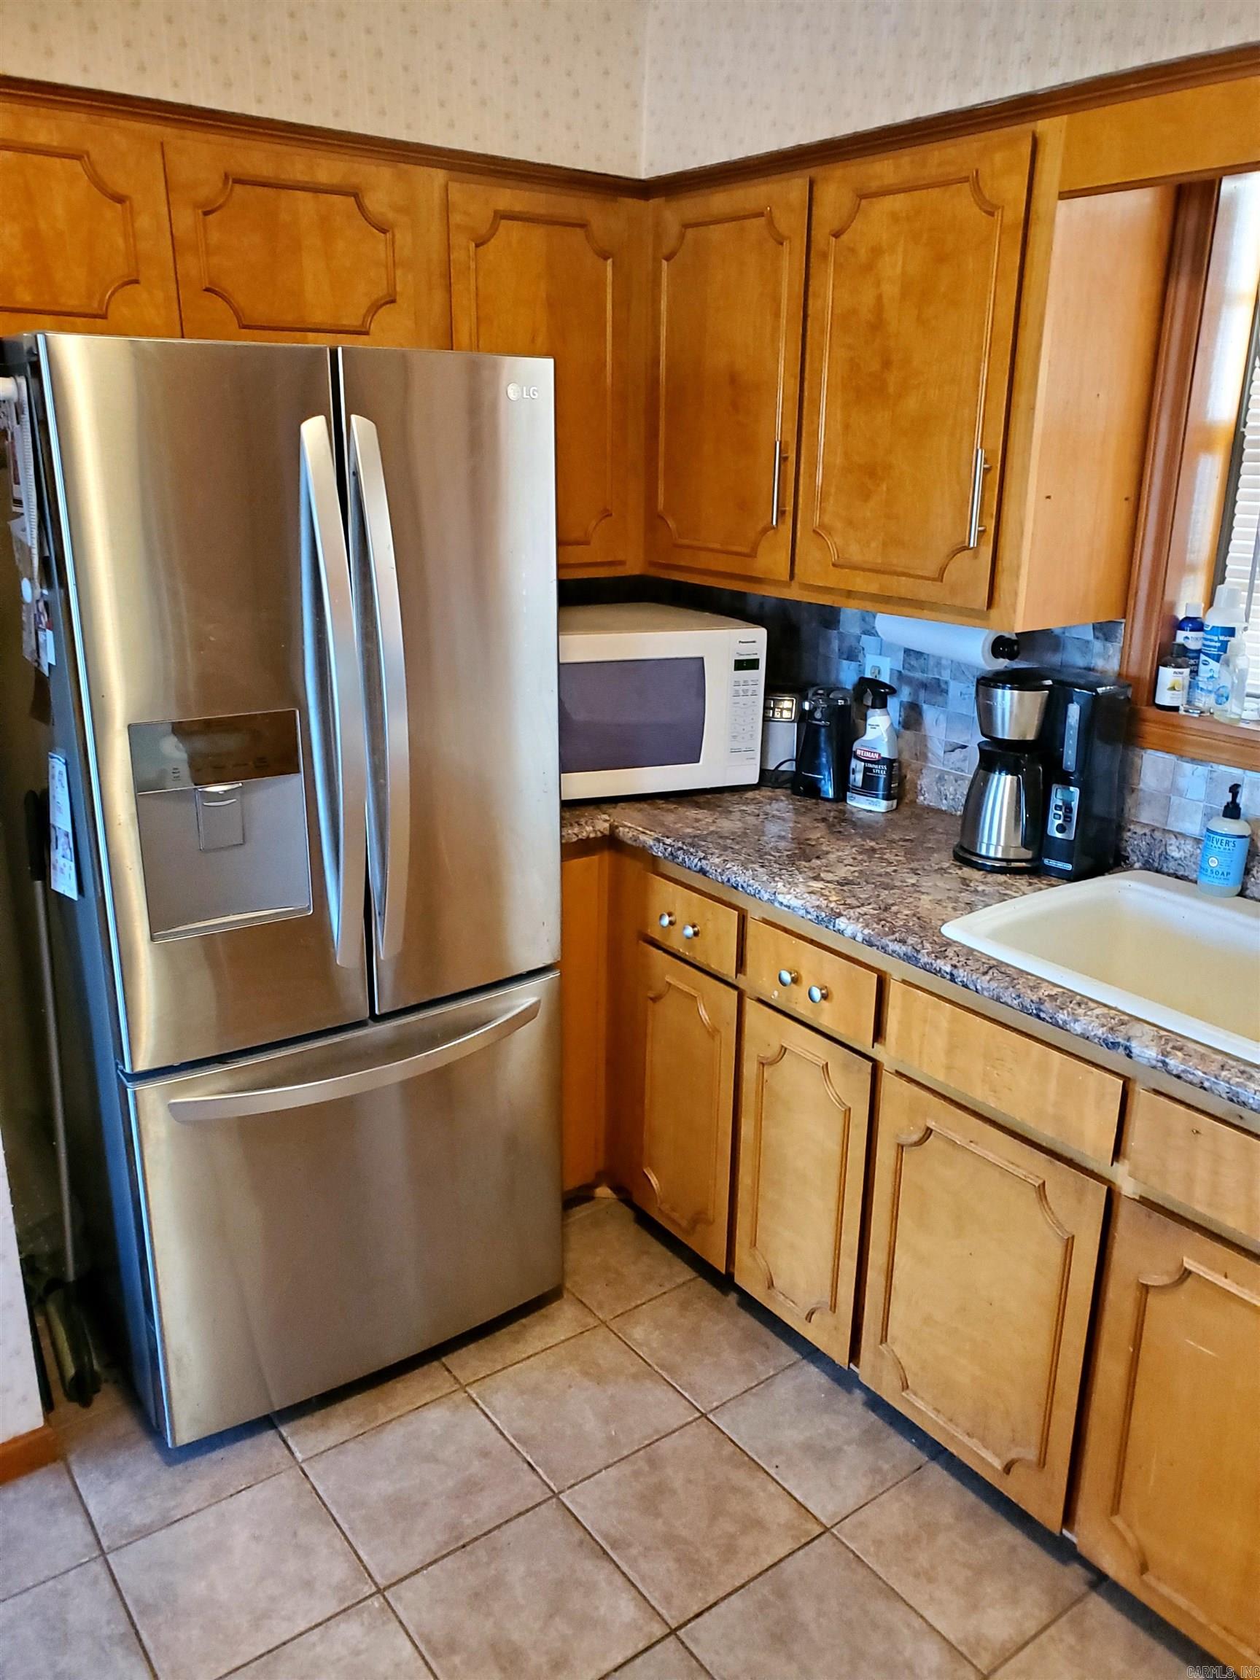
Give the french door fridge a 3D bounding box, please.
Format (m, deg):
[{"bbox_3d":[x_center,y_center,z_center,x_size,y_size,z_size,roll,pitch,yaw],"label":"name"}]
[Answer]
[{"bbox_3d":[-0.626,0.048,2.320,0.755,1.760,0.790,-10,21,-31],"label":"french door fridge"}]

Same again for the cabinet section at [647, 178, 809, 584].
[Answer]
[{"bbox_3d":[0.311,-0.895,2.545,0.335,0.690,0.441,-12,21,-35],"label":"cabinet section"}]

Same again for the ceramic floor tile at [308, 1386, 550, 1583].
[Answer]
[{"bbox_3d":[-0.333,1.056,2.081,0.302,0.010,0.302,-12,22,-35],"label":"ceramic floor tile"}]

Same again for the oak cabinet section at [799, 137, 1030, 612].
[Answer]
[{"bbox_3d":[0.581,-0.782,2.199,0.335,0.690,0.451,-12,21,-35],"label":"oak cabinet section"}]

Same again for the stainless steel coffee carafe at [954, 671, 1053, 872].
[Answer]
[{"bbox_3d":[0.669,-0.123,2.237,0.160,0.325,0.170,-5,19,-17],"label":"stainless steel coffee carafe"}]

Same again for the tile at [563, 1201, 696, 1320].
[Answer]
[{"bbox_3d":[-0.035,0.875,2.659,0.271,0.010,0.302,-12,22,-35],"label":"tile"}]

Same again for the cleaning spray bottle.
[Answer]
[{"bbox_3d":[0.503,-0.199,2.571,0.055,0.264,0.107,-13,22,-36],"label":"cleaning spray bottle"}]

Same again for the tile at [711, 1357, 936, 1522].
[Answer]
[{"bbox_3d":[0.333,1.029,2.189,0.271,0.010,0.302,-12,22,-35],"label":"tile"}]

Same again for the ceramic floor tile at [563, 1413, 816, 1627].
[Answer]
[{"bbox_3d":[0.098,1.080,2.022,0.302,0.010,0.302,-12,22,-35],"label":"ceramic floor tile"}]

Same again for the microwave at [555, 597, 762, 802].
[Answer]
[{"bbox_3d":[-0.082,-0.307,2.762,0.575,0.340,0.460,-8,20,-26],"label":"microwave"}]

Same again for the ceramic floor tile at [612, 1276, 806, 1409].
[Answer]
[{"bbox_3d":[0.149,0.952,2.424,0.271,0.010,0.302,-12,22,-35],"label":"ceramic floor tile"}]

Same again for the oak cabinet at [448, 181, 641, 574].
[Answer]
[{"bbox_3d":[-0.243,-0.913,2.591,0.441,0.716,0.310,-13,22,-36],"label":"oak cabinet"}]

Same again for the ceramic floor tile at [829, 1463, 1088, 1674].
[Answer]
[{"bbox_3d":[0.516,1.107,1.954,0.271,0.010,0.302,-12,22,-35],"label":"ceramic floor tile"}]

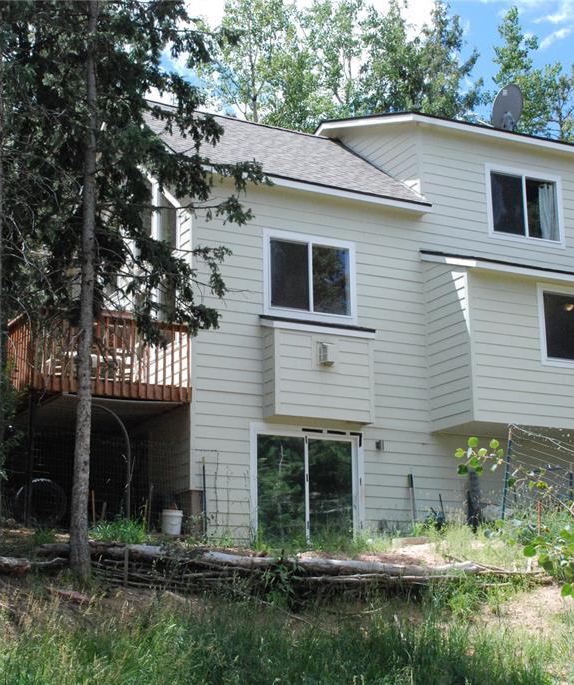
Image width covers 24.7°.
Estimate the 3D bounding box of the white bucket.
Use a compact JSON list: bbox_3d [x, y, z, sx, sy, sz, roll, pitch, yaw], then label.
[{"bbox_3d":[-1.658,2.614,19.000,0.310,0.370,0.310,-1,-14,0],"label":"white bucket"}]

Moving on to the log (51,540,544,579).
[{"bbox_3d":[0.341,2.871,17.053,7.240,0.270,0.300,7,-16,-24],"label":"log"}]

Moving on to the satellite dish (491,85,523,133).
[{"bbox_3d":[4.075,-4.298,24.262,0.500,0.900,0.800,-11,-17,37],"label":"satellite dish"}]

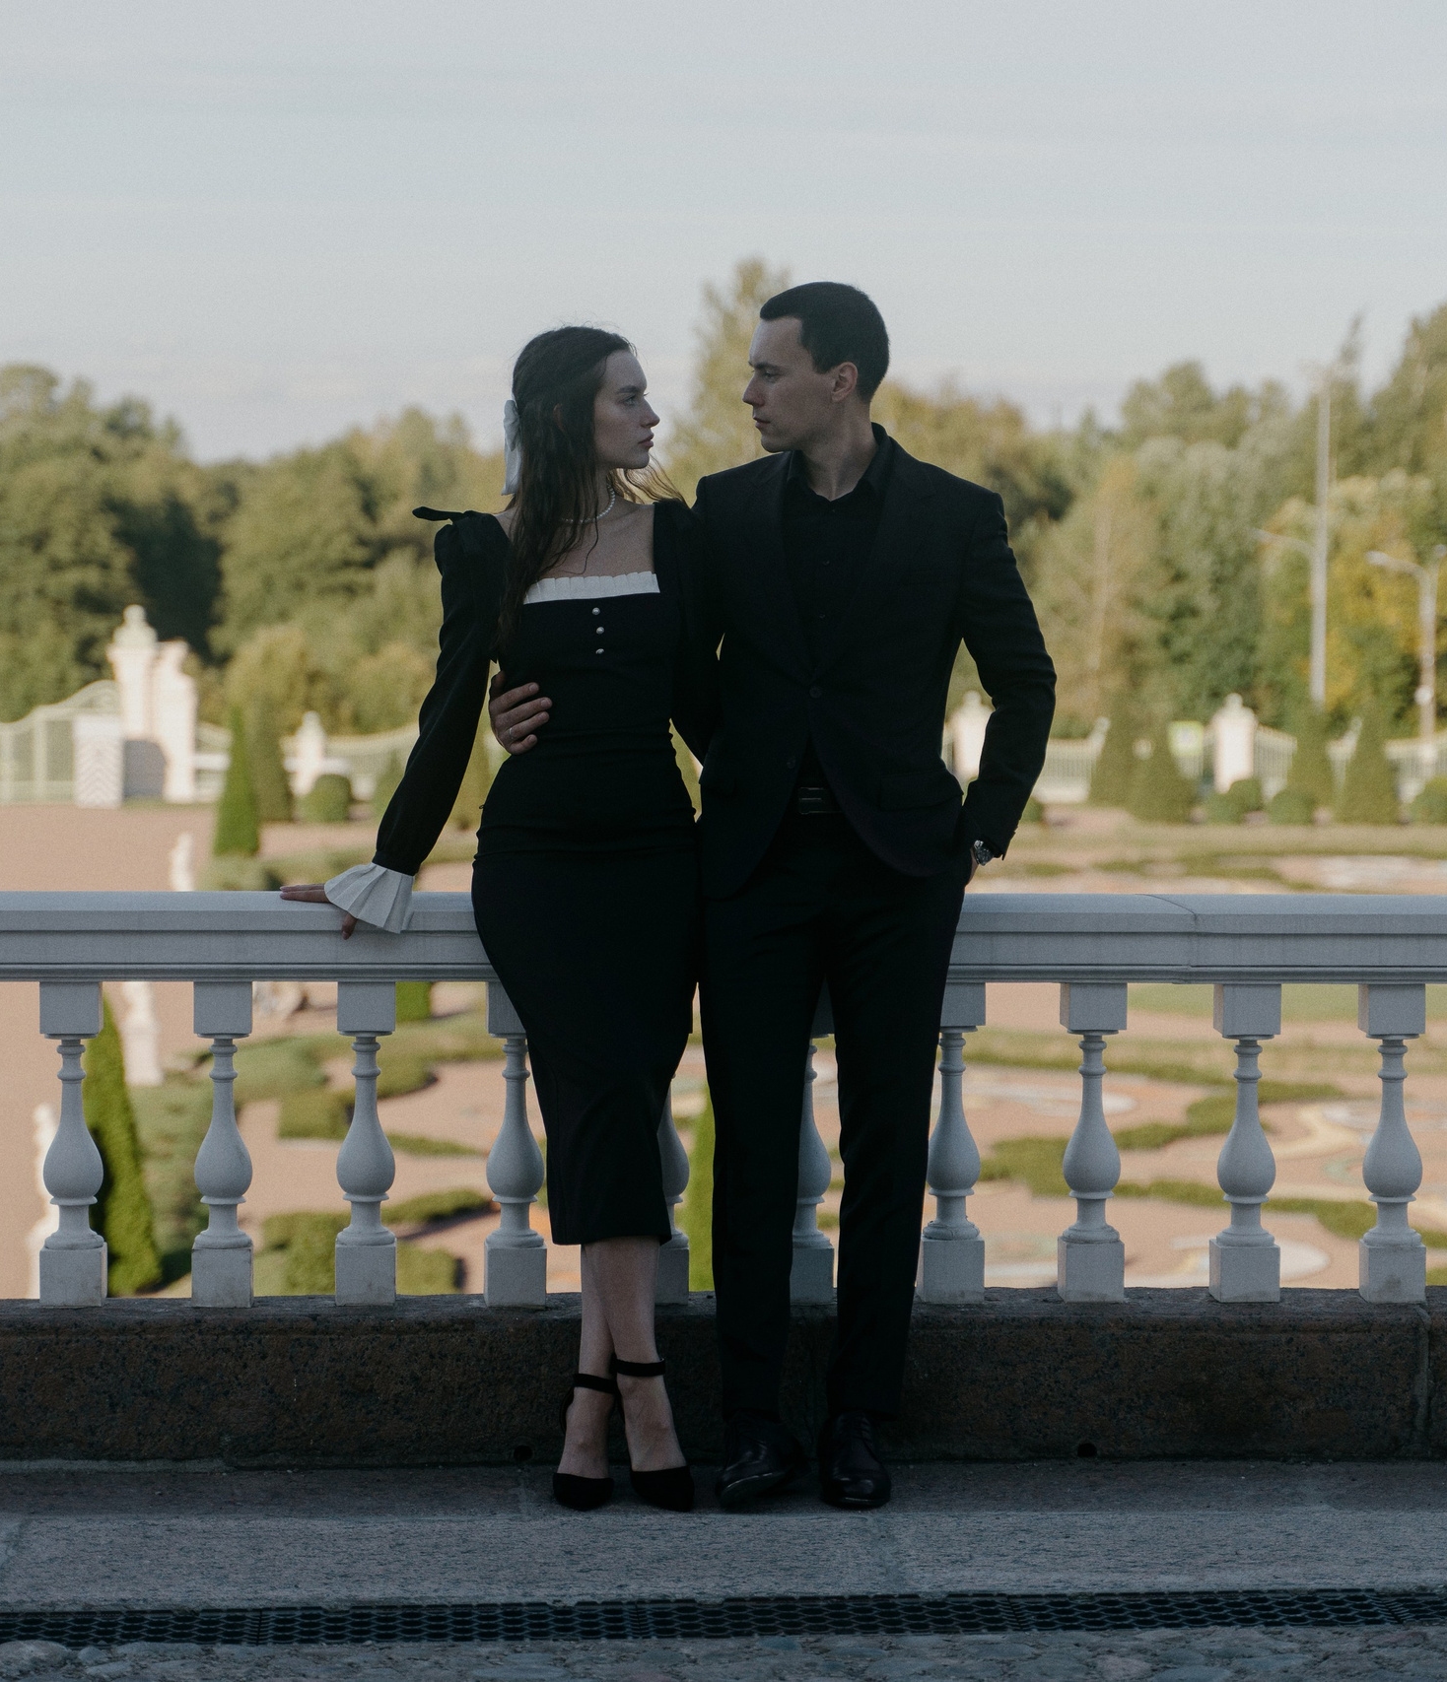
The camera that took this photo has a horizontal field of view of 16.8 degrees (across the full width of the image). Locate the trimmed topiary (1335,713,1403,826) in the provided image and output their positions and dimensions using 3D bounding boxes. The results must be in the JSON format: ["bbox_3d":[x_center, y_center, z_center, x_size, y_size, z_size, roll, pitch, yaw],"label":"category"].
[{"bbox_3d":[15.588,-1.792,118.305,1.546,2.733,1.546,0,4,-3],"label":"trimmed topiary"}]

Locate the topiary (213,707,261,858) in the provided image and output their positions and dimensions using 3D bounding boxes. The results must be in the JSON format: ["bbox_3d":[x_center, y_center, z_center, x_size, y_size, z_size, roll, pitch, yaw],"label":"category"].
[{"bbox_3d":[-10.473,-1.283,105.494,1.018,3.196,1.018,0,4,-3],"label":"topiary"}]

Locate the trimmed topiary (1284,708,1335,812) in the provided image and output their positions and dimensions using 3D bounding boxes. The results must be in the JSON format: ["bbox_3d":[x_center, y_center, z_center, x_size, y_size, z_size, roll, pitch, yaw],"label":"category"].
[{"bbox_3d":[15.753,-2.111,131.588,1.476,2.911,1.476,0,3,-5],"label":"trimmed topiary"}]

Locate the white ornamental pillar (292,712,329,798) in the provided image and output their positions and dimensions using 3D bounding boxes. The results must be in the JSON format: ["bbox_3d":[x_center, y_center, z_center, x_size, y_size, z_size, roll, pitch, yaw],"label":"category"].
[{"bbox_3d":[-10.479,-2.136,124.798,0.852,2.293,0.852,0,4,-3],"label":"white ornamental pillar"}]

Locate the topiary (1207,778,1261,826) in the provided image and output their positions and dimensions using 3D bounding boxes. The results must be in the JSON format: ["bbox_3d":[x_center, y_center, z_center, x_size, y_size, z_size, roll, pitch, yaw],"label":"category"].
[{"bbox_3d":[12.287,-0.956,118.001,1.304,1.074,1.304,0,4,-3],"label":"topiary"}]

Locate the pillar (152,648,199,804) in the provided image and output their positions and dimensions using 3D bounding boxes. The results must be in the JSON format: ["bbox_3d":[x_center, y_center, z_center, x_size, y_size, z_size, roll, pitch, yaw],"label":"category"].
[{"bbox_3d":[-14.844,-3.192,133.158,1.232,4.359,1.232,0,3,-5],"label":"pillar"}]

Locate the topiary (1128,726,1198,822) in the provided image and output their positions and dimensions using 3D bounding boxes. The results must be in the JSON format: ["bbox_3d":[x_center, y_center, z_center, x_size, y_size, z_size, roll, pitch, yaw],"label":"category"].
[{"bbox_3d":[11.489,-1.753,128.300,1.798,2.522,1.798,0,3,-5],"label":"topiary"}]

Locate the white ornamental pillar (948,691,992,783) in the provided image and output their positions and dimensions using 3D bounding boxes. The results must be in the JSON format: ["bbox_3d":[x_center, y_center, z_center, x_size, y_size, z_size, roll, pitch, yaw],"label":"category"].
[{"bbox_3d":[6.369,-2.400,125.536,1.134,2.882,1.134,0,4,-3],"label":"white ornamental pillar"}]

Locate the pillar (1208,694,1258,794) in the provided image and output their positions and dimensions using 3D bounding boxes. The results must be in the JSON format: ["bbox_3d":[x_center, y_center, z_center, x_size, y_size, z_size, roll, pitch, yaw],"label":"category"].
[{"bbox_3d":[14.288,-2.563,137.336,1.132,3.090,1.132,0,3,-5],"label":"pillar"}]

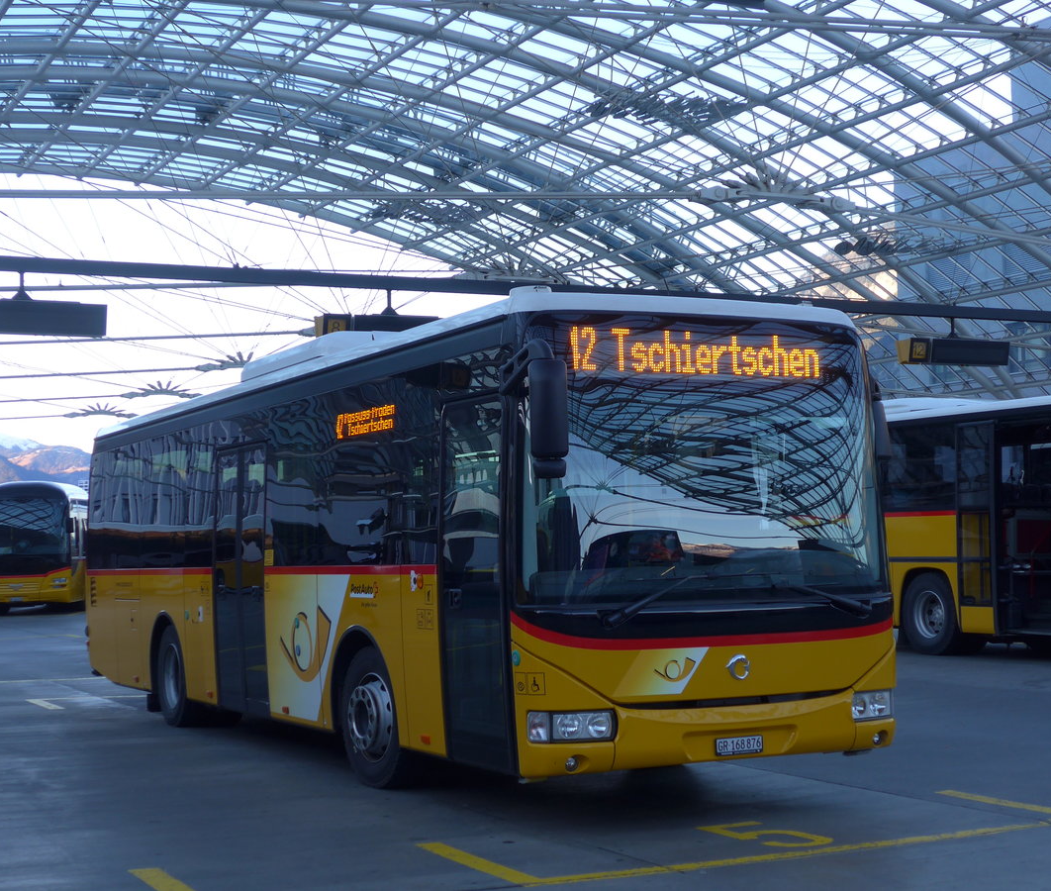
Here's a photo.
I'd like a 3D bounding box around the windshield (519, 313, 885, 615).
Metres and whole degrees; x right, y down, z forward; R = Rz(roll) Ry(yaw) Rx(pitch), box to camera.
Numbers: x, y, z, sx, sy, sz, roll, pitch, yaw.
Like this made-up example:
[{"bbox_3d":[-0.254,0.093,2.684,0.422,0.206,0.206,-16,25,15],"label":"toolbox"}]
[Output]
[{"bbox_3d":[1.086,0.089,10.172,2.400,1.600,0.360,0,-8,-26],"label":"windshield"}]

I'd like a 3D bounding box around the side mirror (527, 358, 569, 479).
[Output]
[{"bbox_3d":[0.119,-0.134,9.120,0.210,0.620,0.130,-1,-4,-1],"label":"side mirror"}]

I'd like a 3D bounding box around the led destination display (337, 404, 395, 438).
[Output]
[{"bbox_3d":[-1.068,-0.163,11.924,0.070,0.180,1.100,0,-4,-26],"label":"led destination display"}]

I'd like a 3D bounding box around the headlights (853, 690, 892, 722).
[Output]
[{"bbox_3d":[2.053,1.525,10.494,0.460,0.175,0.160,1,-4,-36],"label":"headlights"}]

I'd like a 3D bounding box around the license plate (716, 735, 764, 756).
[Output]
[{"bbox_3d":[1.191,1.671,9.916,0.305,0.095,0.020,0,-4,-26],"label":"license plate"}]

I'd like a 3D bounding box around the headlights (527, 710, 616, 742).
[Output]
[{"bbox_3d":[0.243,1.512,9.620,0.470,0.180,0.160,0,-4,-16],"label":"headlights"}]

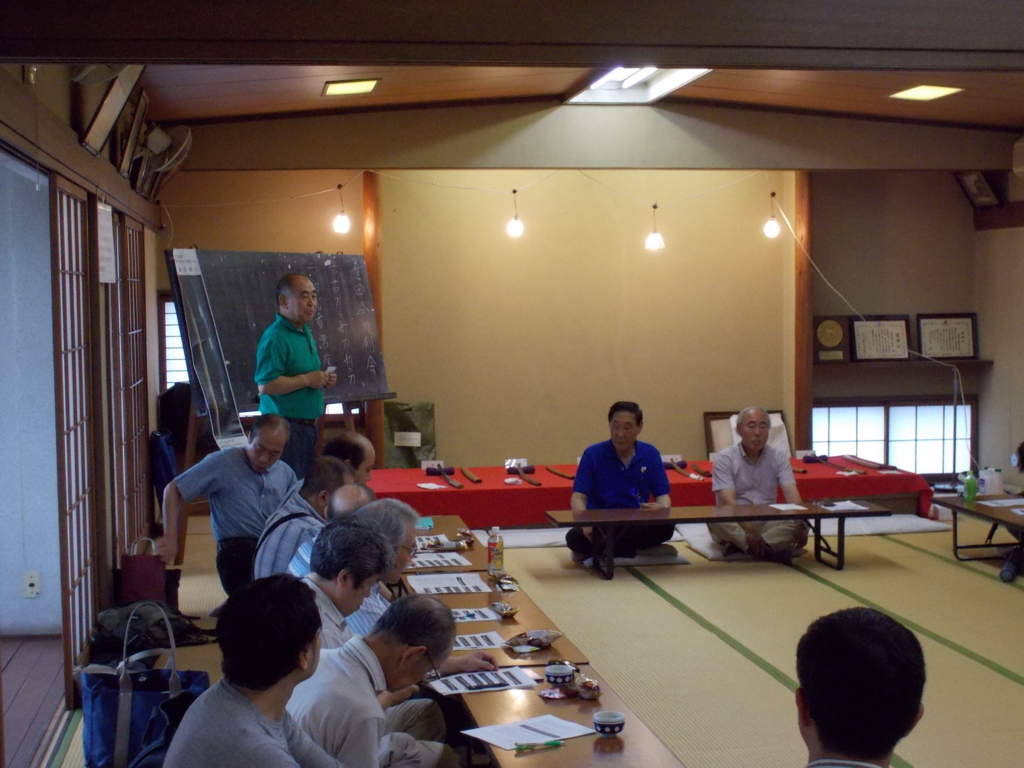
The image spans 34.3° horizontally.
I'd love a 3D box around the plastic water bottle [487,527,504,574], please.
[{"bbox_3d":[-0.066,0.700,6.999,0.066,0.200,0.066,-1,3,-8],"label":"plastic water bottle"}]

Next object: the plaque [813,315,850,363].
[{"bbox_3d":[2.377,-0.326,12.323,0.255,0.340,0.030,-1,-7,-9],"label":"plaque"}]

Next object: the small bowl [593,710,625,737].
[{"bbox_3d":[0.255,0.910,4.415,0.086,0.058,0.086,-1,3,0],"label":"small bowl"}]

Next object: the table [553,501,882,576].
[{"bbox_3d":[1.105,0.847,8.934,1.800,0.322,0.450,-1,3,-8],"label":"table"}]

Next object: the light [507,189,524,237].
[{"bbox_3d":[0.025,-1.218,11.789,0.118,0.335,0.118,-1,3,0],"label":"light"}]

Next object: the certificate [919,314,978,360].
[{"bbox_3d":[3.180,-0.345,12.057,0.453,0.332,0.030,-1,-6,-8],"label":"certificate"}]

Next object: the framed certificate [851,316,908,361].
[{"bbox_3d":[2.677,-0.331,11.983,0.440,0.332,0.030,-1,-6,-8],"label":"framed certificate"}]

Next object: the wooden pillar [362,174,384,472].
[{"bbox_3d":[-0.996,-0.369,11.963,0.128,2.382,0.128,-1,3,-9],"label":"wooden pillar"}]

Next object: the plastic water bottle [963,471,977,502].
[{"bbox_3d":[2.527,0.559,9.147,0.067,0.172,0.067,-1,3,-8],"label":"plastic water bottle"}]

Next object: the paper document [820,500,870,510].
[{"bbox_3d":[1.820,0.666,9.061,0.215,0.008,0.290,-1,3,-8],"label":"paper document"}]

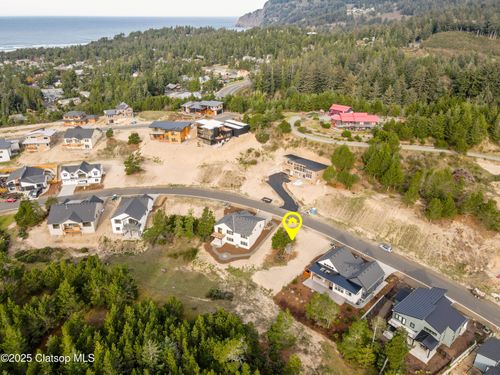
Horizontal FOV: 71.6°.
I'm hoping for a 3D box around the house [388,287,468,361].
[{"bbox_3d":[47.066,34.015,91.297,18.243,7.601,14.696,-21,33,-36],"label":"house"}]

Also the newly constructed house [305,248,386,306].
[{"bbox_3d":[29.970,24.870,106.030,18.220,7.190,15.460,23,34,38],"label":"newly constructed house"}]

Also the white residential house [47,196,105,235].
[{"bbox_3d":[-69.600,11.350,140.510,16.750,7.880,15.760,-3,27,-6],"label":"white residential house"}]

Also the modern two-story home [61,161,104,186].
[{"bbox_3d":[-82.130,-8.570,172.050,17.730,8.470,10.340,-4,27,-8],"label":"modern two-story home"}]

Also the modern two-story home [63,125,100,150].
[{"bbox_3d":[-92.170,-26.560,189.460,15.070,8.370,14.280,0,27,-1],"label":"modern two-story home"}]

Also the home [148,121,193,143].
[{"bbox_3d":[-43.740,-30.840,191.080,20.880,8.670,10.830,5,27,9],"label":"home"}]

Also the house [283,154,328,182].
[{"bbox_3d":[26.837,-9.960,171.923,10.500,6.300,22.500,-21,33,-35],"label":"house"}]

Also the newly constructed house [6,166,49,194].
[{"bbox_3d":[-104.800,-3.800,167.194,15.800,7.500,13.500,-5,27,-9],"label":"newly constructed house"}]

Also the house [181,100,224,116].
[{"bbox_3d":[-31.800,-53.878,235.189,25.500,7.000,12.500,6,27,13],"label":"house"}]

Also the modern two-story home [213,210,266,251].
[{"bbox_3d":[-3.990,14.710,135.430,15.070,8.370,18.220,12,29,22],"label":"modern two-story home"}]

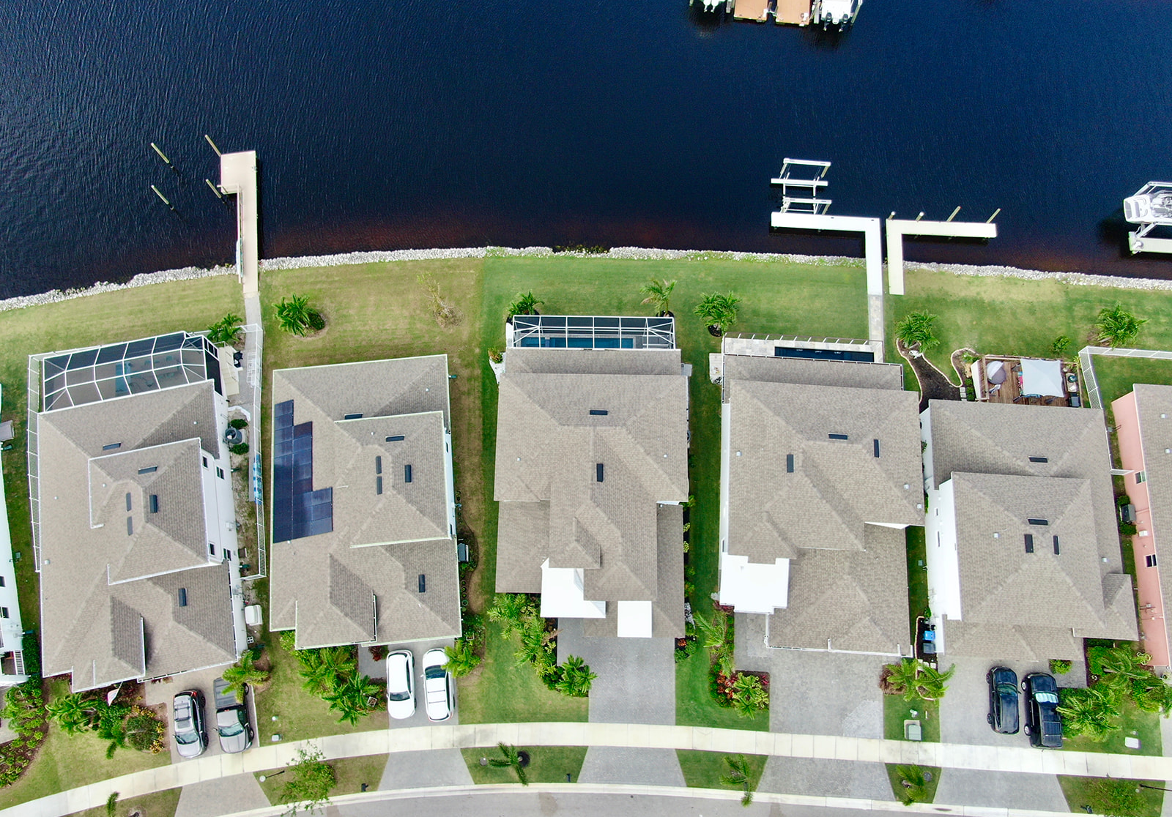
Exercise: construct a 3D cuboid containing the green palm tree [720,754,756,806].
[{"bbox_3d":[10.083,25.076,55.186,2.320,4.700,3.180,0,72,0],"label":"green palm tree"}]

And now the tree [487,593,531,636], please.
[{"bbox_3d":[-5.448,14.885,58.571,3.130,3.400,2.980,0,72,0],"label":"tree"}]

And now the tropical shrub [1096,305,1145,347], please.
[{"bbox_3d":[42.851,-6.481,65.594,3.960,3.300,3.830,0,72,0],"label":"tropical shrub"}]

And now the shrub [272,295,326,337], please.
[{"bbox_3d":[-23.342,-7.389,65.942,3.770,3.200,3.710,0,72,0],"label":"shrub"}]

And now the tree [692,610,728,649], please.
[{"bbox_3d":[8.801,16.017,58.520,2.600,3.800,2.760,0,72,0],"label":"tree"}]

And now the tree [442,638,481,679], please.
[{"bbox_3d":[-8.722,17.895,57.747,2.700,3.100,2.400,0,72,0],"label":"tree"}]

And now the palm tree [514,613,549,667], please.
[{"bbox_3d":[-3.852,16.612,58.398,2.540,3.600,3.640,0,72,0],"label":"palm tree"}]

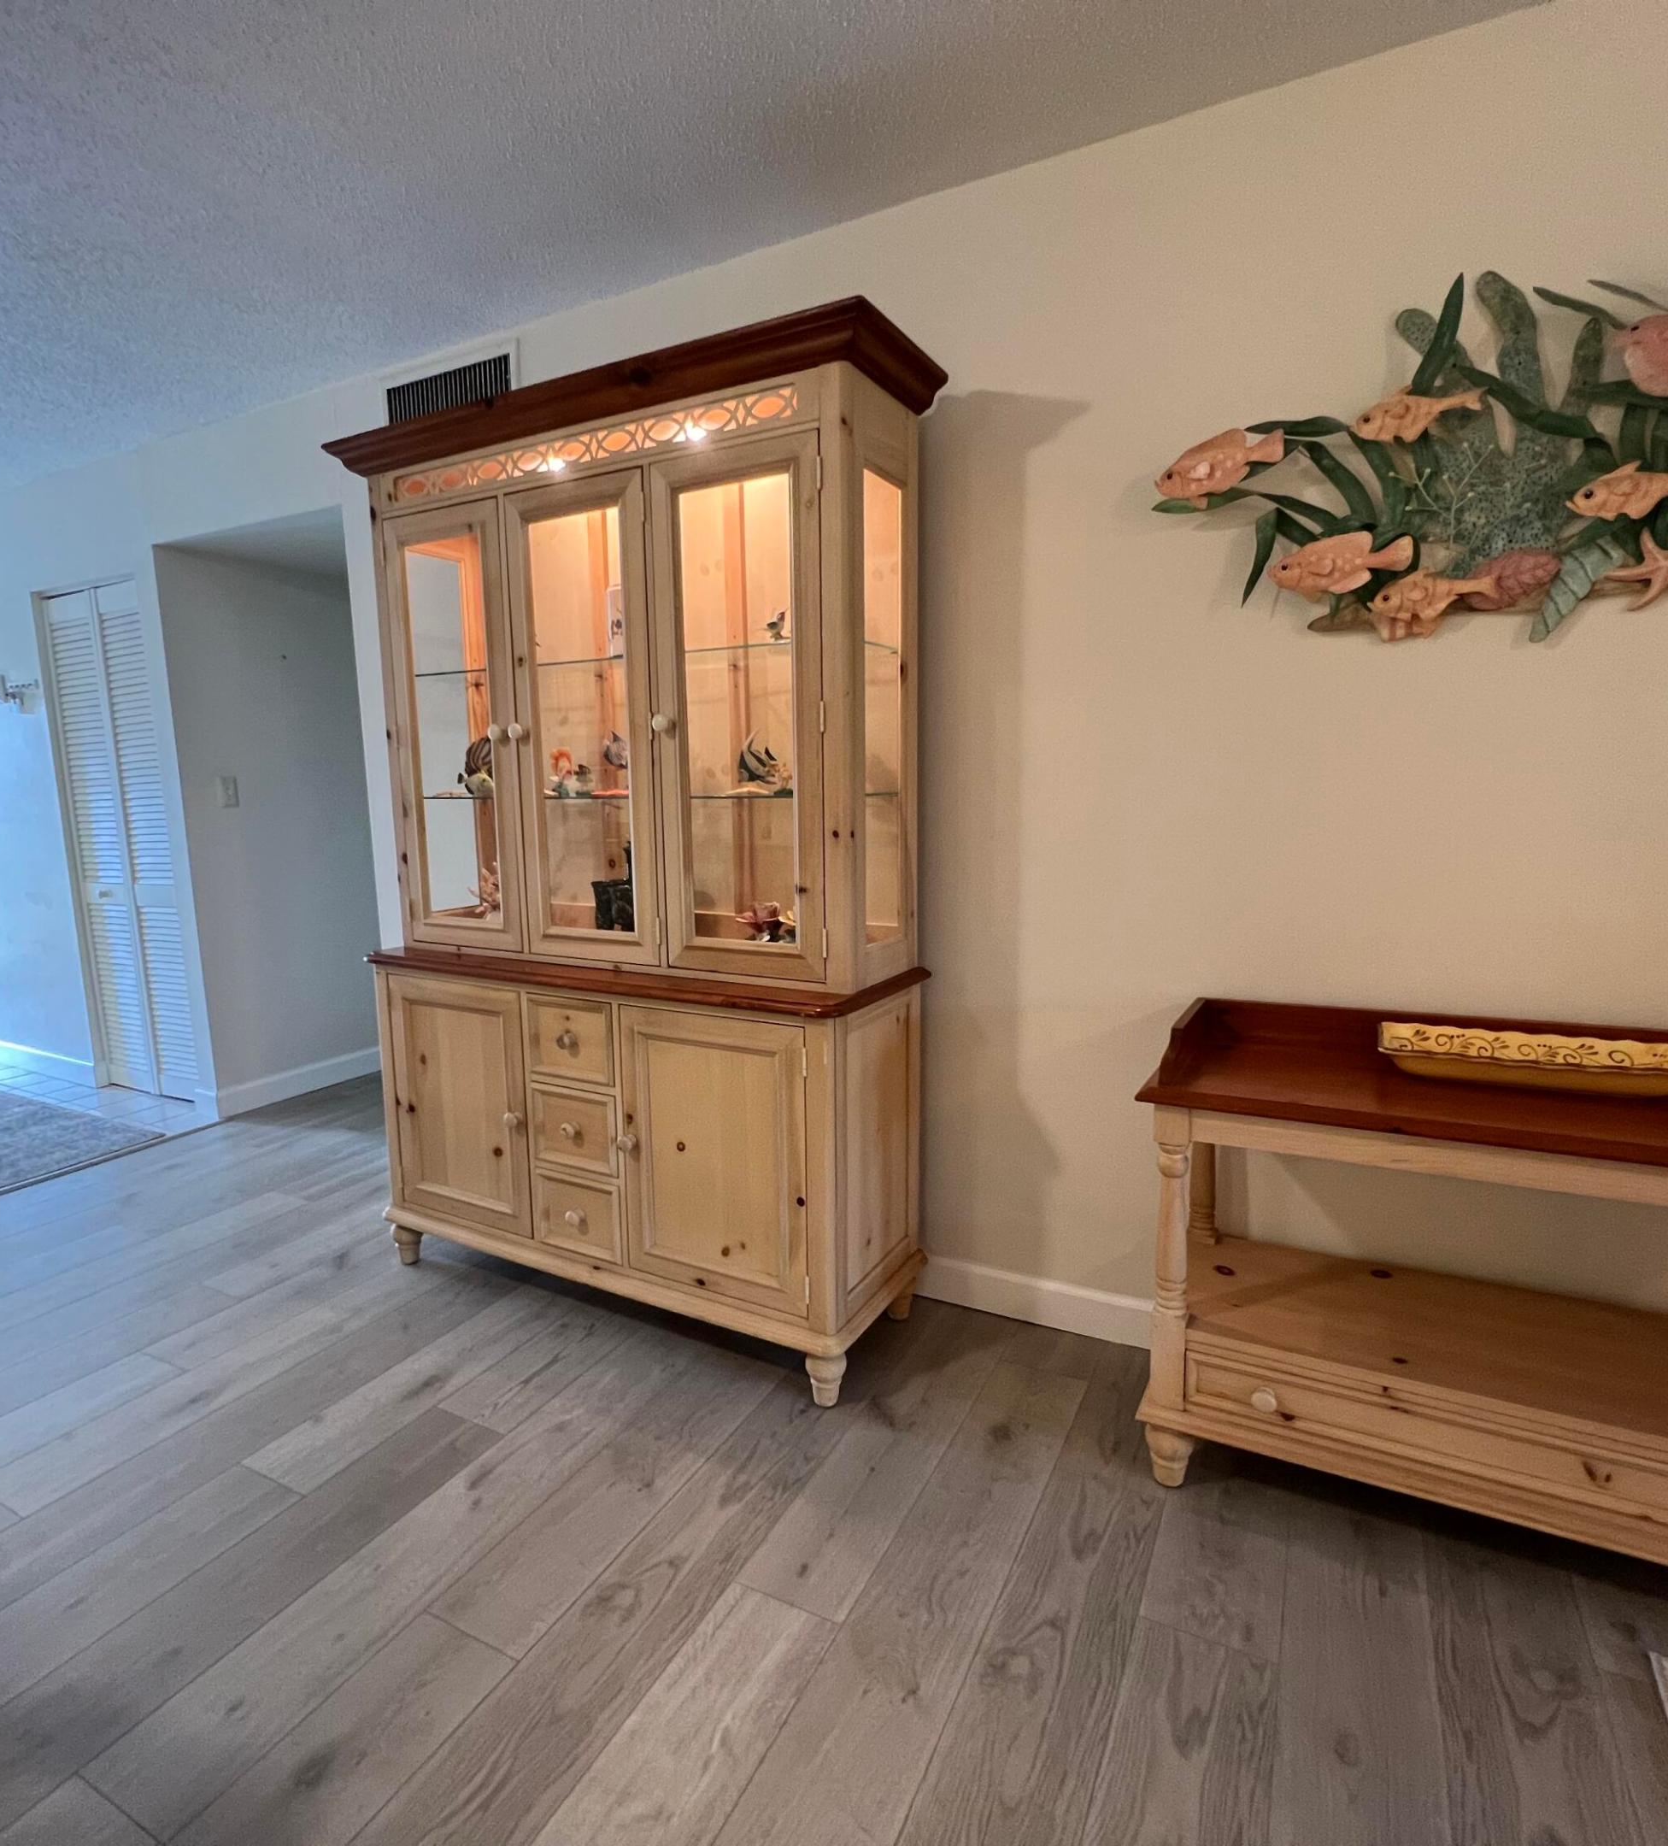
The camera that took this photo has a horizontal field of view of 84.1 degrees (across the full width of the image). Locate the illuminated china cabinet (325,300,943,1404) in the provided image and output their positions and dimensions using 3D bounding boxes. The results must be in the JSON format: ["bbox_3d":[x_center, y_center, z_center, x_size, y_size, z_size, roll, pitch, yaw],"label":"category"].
[{"bbox_3d":[-0.474,-0.097,2.176,1.400,2.033,0.438,4,9,27],"label":"illuminated china cabinet"}]

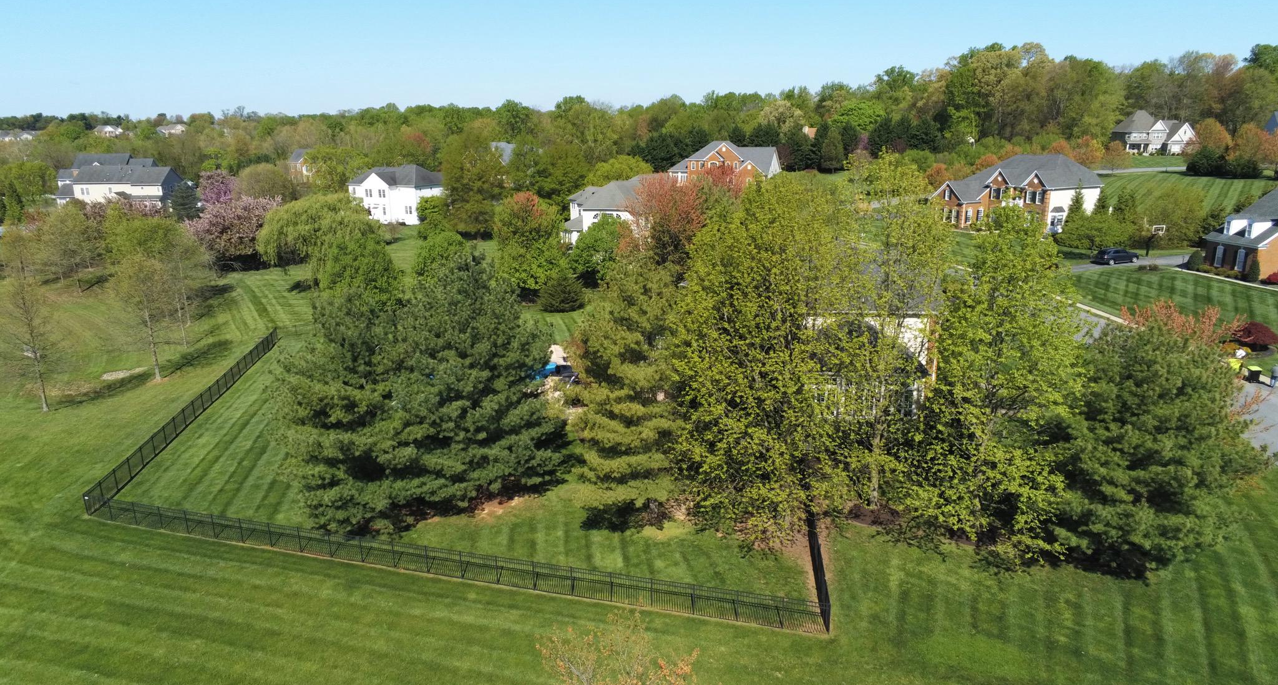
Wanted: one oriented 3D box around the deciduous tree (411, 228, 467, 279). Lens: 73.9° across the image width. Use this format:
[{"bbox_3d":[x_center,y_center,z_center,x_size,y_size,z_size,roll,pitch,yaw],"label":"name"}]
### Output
[{"bbox_3d":[-23.066,-8.548,96.849,6.730,8.990,6.730,-5,15,-13],"label":"deciduous tree"}]

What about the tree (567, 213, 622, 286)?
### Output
[{"bbox_3d":[-5.309,-10.643,98.877,6.340,8.760,6.340,-2,15,-3],"label":"tree"}]

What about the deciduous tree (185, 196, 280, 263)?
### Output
[{"bbox_3d":[-59.499,-16.112,122.724,12.230,9.960,12.230,-8,16,-25],"label":"deciduous tree"}]

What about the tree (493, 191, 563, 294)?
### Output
[{"bbox_3d":[-12.692,-10.672,94.442,7.830,12.160,7.830,-3,15,-7],"label":"tree"}]

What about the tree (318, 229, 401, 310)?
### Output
[{"bbox_3d":[-31.301,-7.884,93.813,8.700,9.270,8.700,-6,16,-18],"label":"tree"}]

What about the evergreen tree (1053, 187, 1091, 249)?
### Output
[{"bbox_3d":[56.643,-16.424,108.955,4.140,8.160,4.140,7,17,27],"label":"evergreen tree"}]

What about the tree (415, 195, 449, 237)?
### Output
[{"bbox_3d":[-32.998,-19.685,134.095,4.930,7.070,4.930,-5,15,-13],"label":"tree"}]

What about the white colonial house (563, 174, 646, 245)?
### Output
[{"bbox_3d":[-2.166,-17.168,112.700,14.000,9.700,17.000,2,15,12],"label":"white colonial house"}]

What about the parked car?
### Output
[{"bbox_3d":[55.737,-10.118,98.705,4.800,1.720,1.930,-4,15,-11],"label":"parked car"}]

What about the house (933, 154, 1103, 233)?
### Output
[{"bbox_3d":[56.066,-22.415,126.035,17.000,10.680,16.000,-9,17,-28],"label":"house"}]

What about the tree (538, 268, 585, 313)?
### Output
[{"bbox_3d":[-8.242,-5.607,89.397,4.950,4.710,4.950,-2,15,-5],"label":"tree"}]

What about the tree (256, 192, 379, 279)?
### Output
[{"bbox_3d":[-42.569,-13.763,110.533,14.900,11.450,14.900,-7,16,-20],"label":"tree"}]

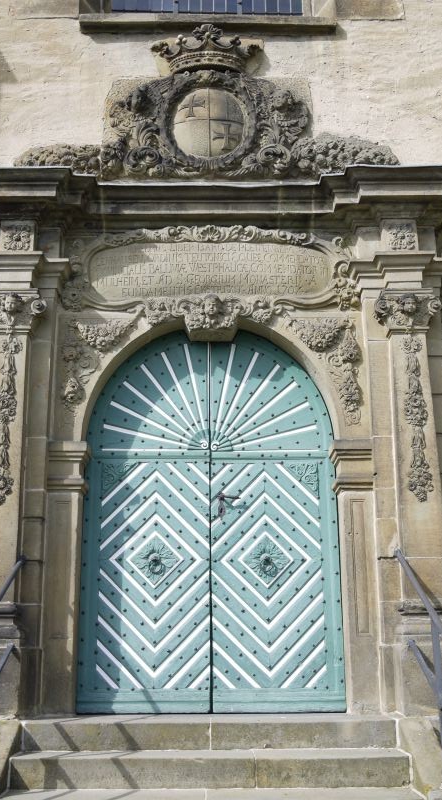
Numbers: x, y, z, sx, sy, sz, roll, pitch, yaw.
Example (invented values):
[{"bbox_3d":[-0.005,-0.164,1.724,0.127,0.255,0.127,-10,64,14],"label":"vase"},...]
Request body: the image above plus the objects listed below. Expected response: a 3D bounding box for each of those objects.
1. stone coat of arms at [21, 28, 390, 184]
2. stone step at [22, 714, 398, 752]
[{"bbox_3d":[-0.099,-2.208,6.846,2.728,1.152,0.250,0,-16,-1],"label":"stone coat of arms"},{"bbox_3d":[-0.066,1.993,5.540,2.137,0.157,0.550,0,-16,-1],"label":"stone step"}]

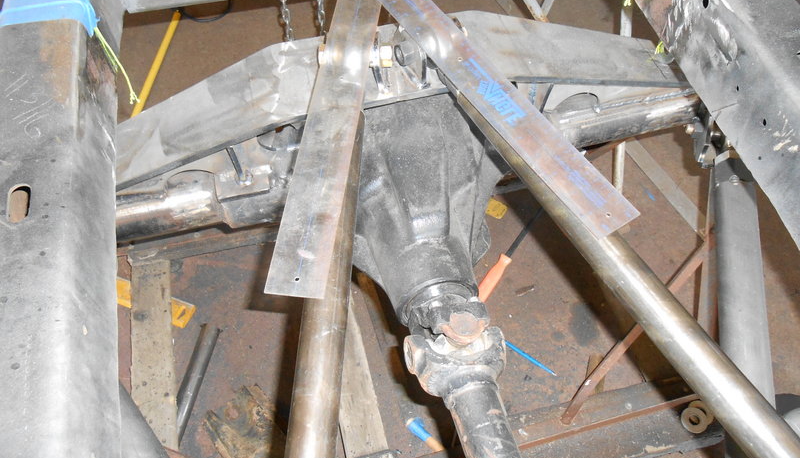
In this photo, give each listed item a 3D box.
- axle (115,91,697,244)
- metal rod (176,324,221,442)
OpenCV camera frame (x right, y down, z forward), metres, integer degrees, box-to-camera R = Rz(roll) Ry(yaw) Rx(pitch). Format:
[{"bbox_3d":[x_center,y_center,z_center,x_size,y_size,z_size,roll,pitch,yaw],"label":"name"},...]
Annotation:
[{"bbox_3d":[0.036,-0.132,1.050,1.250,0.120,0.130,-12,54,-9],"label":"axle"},{"bbox_3d":[-0.424,0.323,1.224,0.036,0.036,0.280,5,53,4],"label":"metal rod"}]

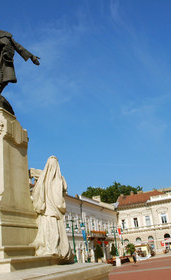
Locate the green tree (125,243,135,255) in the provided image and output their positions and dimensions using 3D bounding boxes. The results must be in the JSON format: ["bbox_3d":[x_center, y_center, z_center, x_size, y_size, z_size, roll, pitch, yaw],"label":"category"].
[{"bbox_3d":[6.162,14.899,40.000,1.500,1.900,1.500,-13,-22,18],"label":"green tree"}]

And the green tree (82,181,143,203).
[{"bbox_3d":[8.983,21.886,87.443,18.000,20.000,16.000,-13,-22,18],"label":"green tree"}]

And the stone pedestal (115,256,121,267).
[{"bbox_3d":[4.011,14.766,35.500,0.700,1.200,0.700,-13,-22,18],"label":"stone pedestal"}]

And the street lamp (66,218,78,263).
[{"bbox_3d":[-1.202,9.290,27.000,1.300,3.900,1.300,-13,-22,18],"label":"street lamp"}]

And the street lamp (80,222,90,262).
[{"bbox_3d":[-0.134,13.685,39.000,1.000,5.600,0.900,-13,-22,18],"label":"street lamp"}]

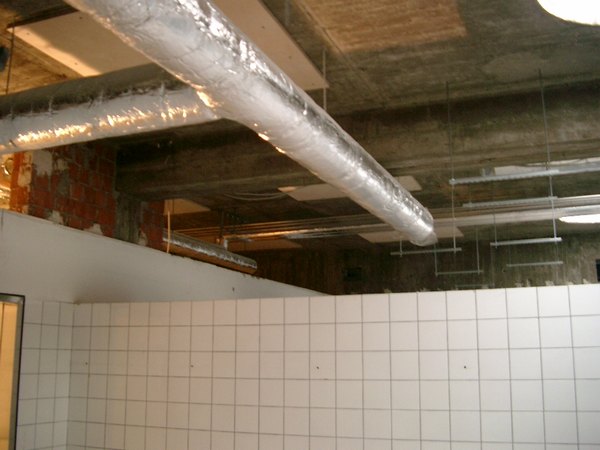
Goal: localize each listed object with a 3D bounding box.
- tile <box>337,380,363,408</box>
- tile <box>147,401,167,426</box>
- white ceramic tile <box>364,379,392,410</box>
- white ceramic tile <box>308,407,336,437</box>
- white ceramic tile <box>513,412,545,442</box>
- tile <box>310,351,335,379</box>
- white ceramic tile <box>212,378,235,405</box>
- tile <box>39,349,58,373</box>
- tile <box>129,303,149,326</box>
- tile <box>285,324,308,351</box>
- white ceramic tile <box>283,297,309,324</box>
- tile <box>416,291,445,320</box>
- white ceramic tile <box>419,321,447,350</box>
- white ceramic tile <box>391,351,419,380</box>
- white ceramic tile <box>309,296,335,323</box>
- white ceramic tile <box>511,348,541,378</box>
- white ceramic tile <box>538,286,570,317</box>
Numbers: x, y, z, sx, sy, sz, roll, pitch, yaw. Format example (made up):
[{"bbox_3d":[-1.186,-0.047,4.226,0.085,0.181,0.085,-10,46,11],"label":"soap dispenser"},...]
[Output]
[{"bbox_3d":[0.264,0.901,3.416,0.150,0.150,0.010,-5,-13,21],"label":"tile"},{"bbox_3d":[-0.862,1.133,3.853,0.150,0.150,0.009,-5,-13,21],"label":"tile"},{"bbox_3d":[0.405,0.889,3.361,0.150,0.150,0.010,-5,-13,21],"label":"white ceramic tile"},{"bbox_3d":[0.121,1.050,3.413,0.150,0.150,0.009,-5,-13,21],"label":"white ceramic tile"},{"bbox_3d":[1.077,0.954,3.026,0.150,0.150,0.009,-5,-13,21],"label":"white ceramic tile"},{"bbox_3d":[0.124,0.766,3.501,0.150,0.150,0.010,-5,-13,21],"label":"tile"},{"bbox_3d":[-0.441,0.963,3.716,0.150,0.150,0.010,-5,-13,21],"label":"white ceramic tile"},{"bbox_3d":[-1.556,0.838,3.967,0.009,0.150,0.150,-5,-13,21],"label":"tile"},{"bbox_3d":[-0.995,0.555,3.982,0.150,0.150,0.009,-5,-13,21],"label":"tile"},{"bbox_3d":[-0.018,0.626,3.563,0.150,0.150,0.009,-5,-13,21],"label":"tile"},{"bbox_3d":[-0.019,0.481,3.615,0.150,0.150,0.010,-5,-13,21],"label":"white ceramic tile"},{"bbox_3d":[0.690,0.427,3.363,0.150,0.150,0.009,-5,-13,21],"label":"tile"},{"bbox_3d":[0.689,0.575,3.334,0.150,0.150,0.009,-5,-13,21],"label":"white ceramic tile"},{"bbox_3d":[0.551,0.737,3.366,0.150,0.150,0.010,-5,-13,21],"label":"white ceramic tile"},{"bbox_3d":[0.124,0.468,3.533,0.150,0.150,0.008,-5,-13,21],"label":"white ceramic tile"},{"bbox_3d":[1.097,0.677,3.121,0.150,0.150,0.010,-5,-13,21],"label":"white ceramic tile"},{"bbox_3d":[1.225,0.368,3.096,0.150,0.150,0.009,-5,-13,21],"label":"white ceramic tile"}]

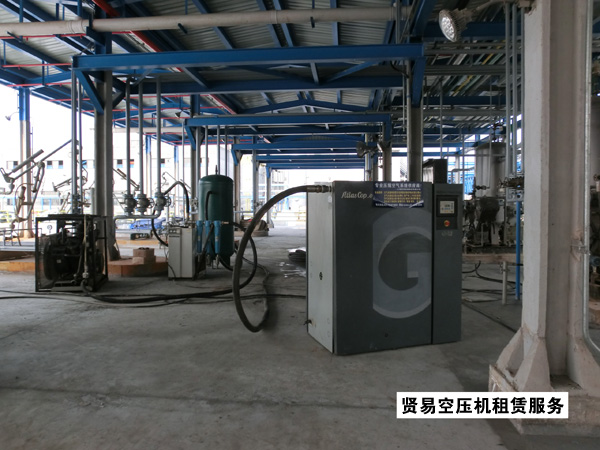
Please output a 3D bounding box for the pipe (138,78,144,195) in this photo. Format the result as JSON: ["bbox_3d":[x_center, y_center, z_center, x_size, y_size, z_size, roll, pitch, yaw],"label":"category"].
[{"bbox_3d":[-3.585,-1.972,9.800,0.100,2.561,0.100,0,2,6],"label":"pipe"}]

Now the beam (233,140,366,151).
[{"bbox_3d":[0.181,-3.634,20.195,6.758,0.260,0.180,0,2,6],"label":"beam"}]

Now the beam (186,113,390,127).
[{"bbox_3d":[-0.448,-3.454,14.375,6.833,0.260,0.180,0,2,6],"label":"beam"}]

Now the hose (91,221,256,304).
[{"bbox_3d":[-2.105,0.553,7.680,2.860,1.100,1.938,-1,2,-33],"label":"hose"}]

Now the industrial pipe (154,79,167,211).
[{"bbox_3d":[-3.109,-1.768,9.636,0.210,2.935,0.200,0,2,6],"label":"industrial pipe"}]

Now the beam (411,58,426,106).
[{"bbox_3d":[2.145,-2.573,7.850,0.160,0.150,0.975,-2,-38,6],"label":"beam"}]

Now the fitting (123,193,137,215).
[{"bbox_3d":[-3.856,-0.486,9.800,0.300,0.480,0.240,0,2,6],"label":"fitting"}]

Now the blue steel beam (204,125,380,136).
[{"bbox_3d":[-0.263,-3.303,15.057,6.300,0.260,0.160,0,2,6],"label":"blue steel beam"}]

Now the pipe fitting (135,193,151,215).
[{"bbox_3d":[-3.514,-0.469,9.679,0.310,0.460,0.270,0,2,6],"label":"pipe fitting"}]

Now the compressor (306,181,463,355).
[{"bbox_3d":[0.809,0.365,4.261,1.302,1.506,0.710,-1,2,-18],"label":"compressor"}]

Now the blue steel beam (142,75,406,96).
[{"bbox_3d":[-0.896,-3.340,10.432,6.801,0.260,0.180,0,2,6],"label":"blue steel beam"}]

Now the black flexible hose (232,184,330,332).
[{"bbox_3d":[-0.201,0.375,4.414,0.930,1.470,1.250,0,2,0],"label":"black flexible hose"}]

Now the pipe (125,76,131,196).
[{"bbox_3d":[-3.854,-1.962,9.716,0.100,2.691,0.100,0,2,6],"label":"pipe"}]

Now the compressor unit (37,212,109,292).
[{"bbox_3d":[-4.040,0.464,7.815,0.970,1.270,1.020,0,2,-12],"label":"compressor unit"}]

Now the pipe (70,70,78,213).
[{"bbox_3d":[-4.319,-1.591,8.300,0.110,2.703,0.110,0,2,6],"label":"pipe"}]

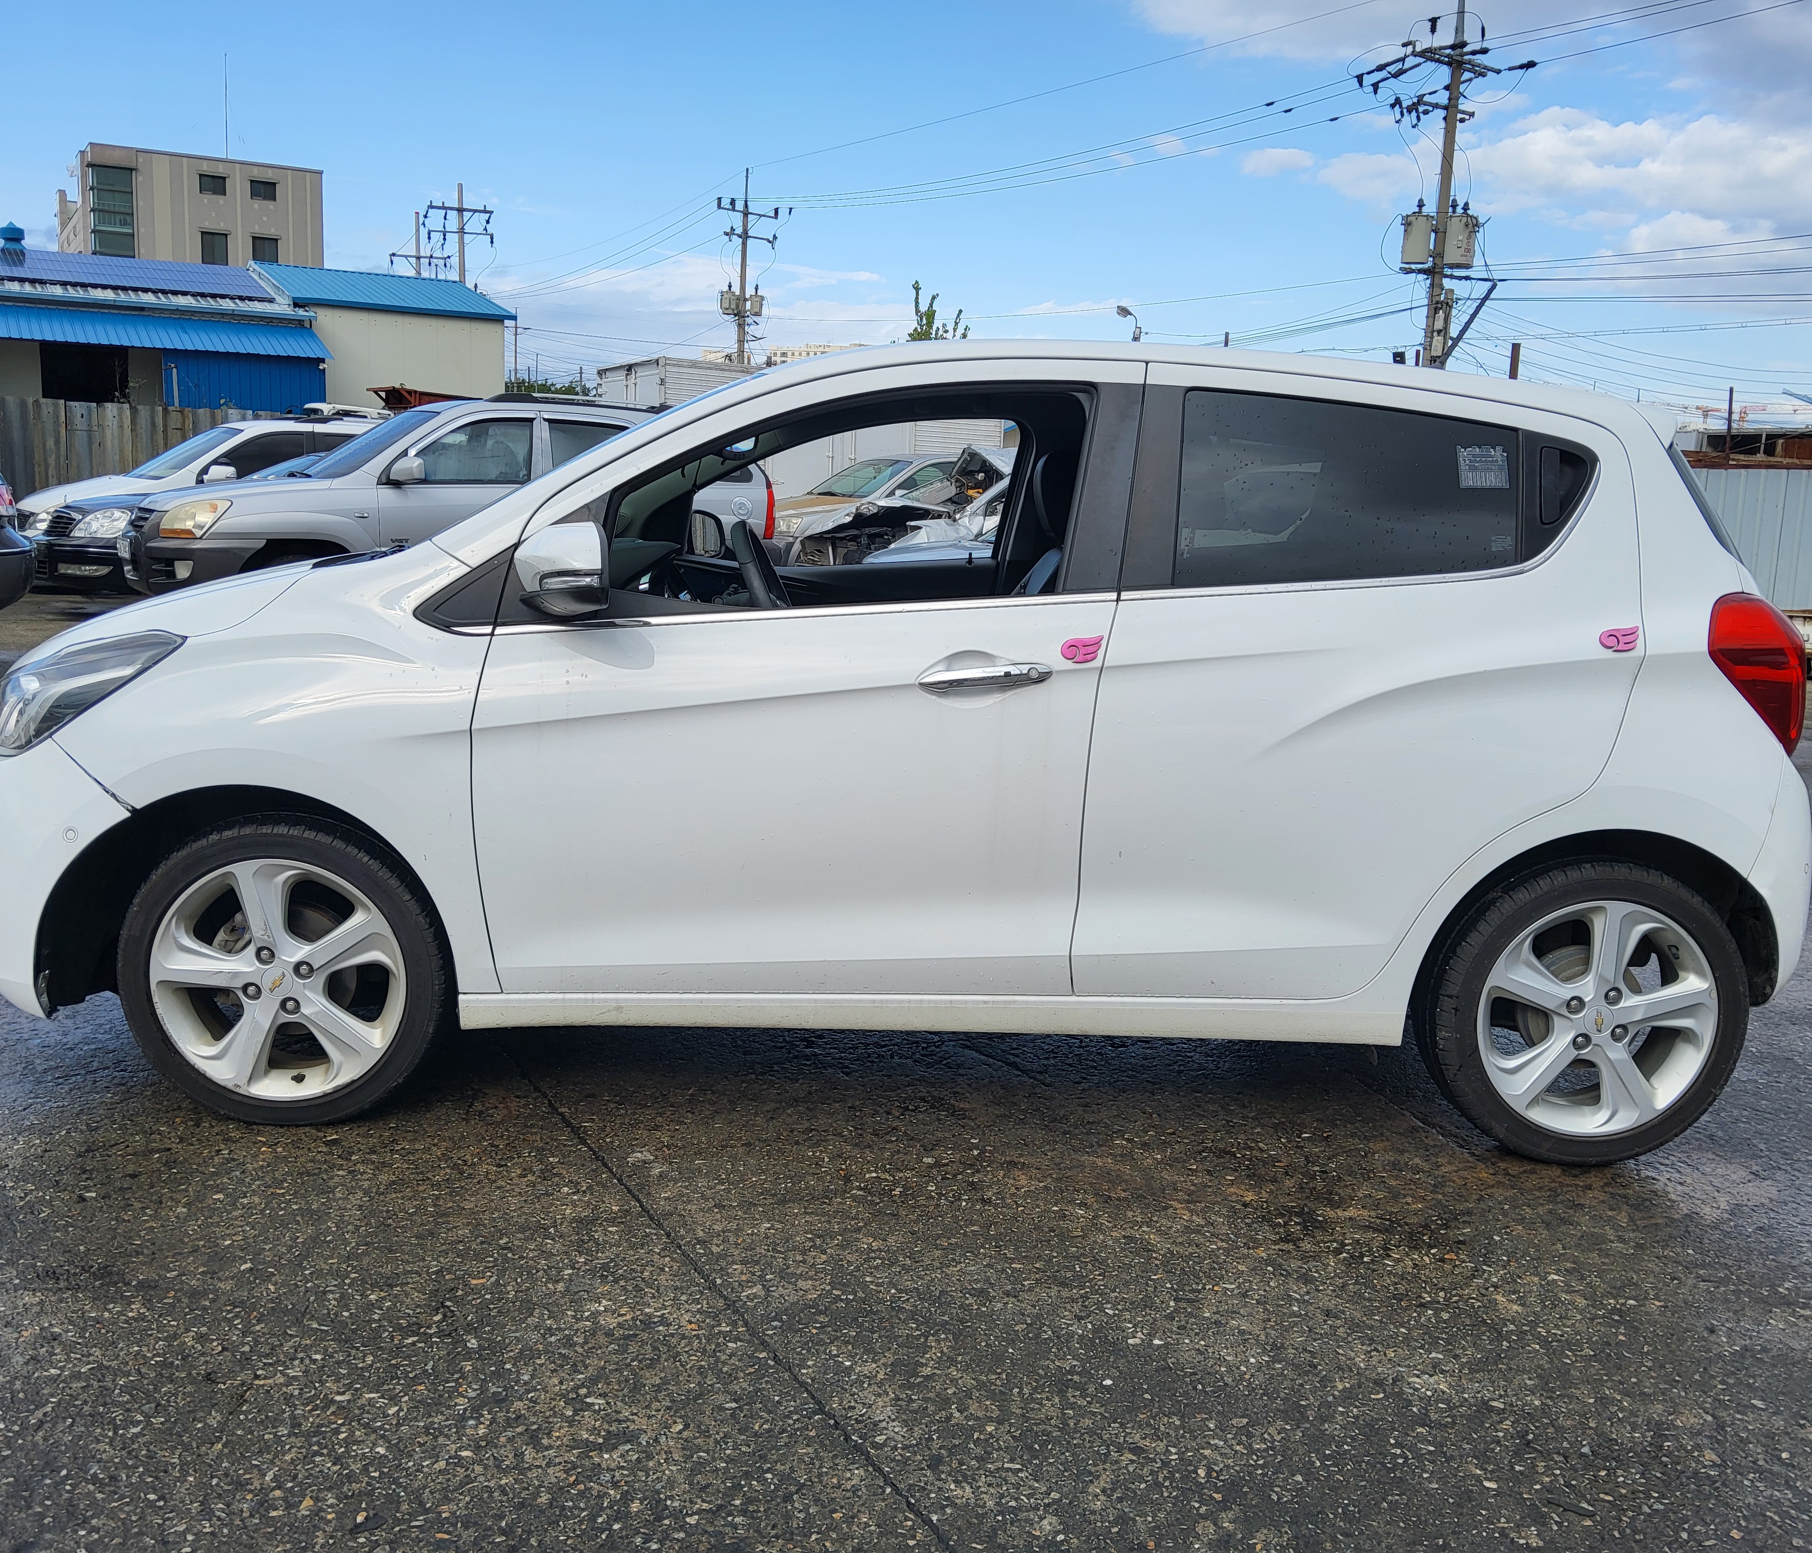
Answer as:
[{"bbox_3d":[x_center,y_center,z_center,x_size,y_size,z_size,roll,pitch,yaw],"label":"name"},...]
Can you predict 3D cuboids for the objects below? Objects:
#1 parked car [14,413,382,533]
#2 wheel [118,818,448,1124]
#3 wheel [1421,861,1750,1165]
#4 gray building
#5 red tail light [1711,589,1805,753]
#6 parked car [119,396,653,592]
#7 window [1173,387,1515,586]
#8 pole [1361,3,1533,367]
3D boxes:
[{"bbox_3d":[-6.623,-2.822,15.971,4.550,1.660,1.820,-5,13,-36],"label":"parked car"},{"bbox_3d":[-1.115,0.345,2.847,0.580,0.580,0.200,2,10,-2],"label":"wheel"},{"bbox_3d":[1.265,0.429,2.927,0.580,0.580,0.200,2,10,-2],"label":"wheel"},{"bbox_3d":[-45.822,-29.105,101.921,13.000,19.000,15.500,-3,12,-29],"label":"gray building"},{"bbox_3d":[1.589,-0.192,2.913,0.280,0.310,0.210,2,10,-2],"label":"red tail light"},{"bbox_3d":[-3.194,-1.826,11.084,4.350,1.690,1.830,-5,13,-34],"label":"parked car"},{"bbox_3d":[0.790,-0.500,2.786,0.621,0.358,0.035,2,-8,-2],"label":"window"},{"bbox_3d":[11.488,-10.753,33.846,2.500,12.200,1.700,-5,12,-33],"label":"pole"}]

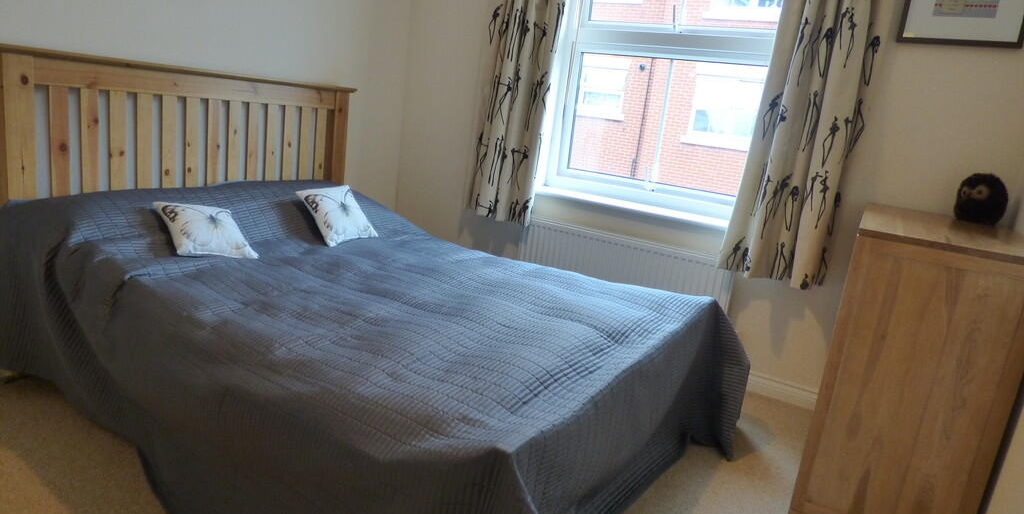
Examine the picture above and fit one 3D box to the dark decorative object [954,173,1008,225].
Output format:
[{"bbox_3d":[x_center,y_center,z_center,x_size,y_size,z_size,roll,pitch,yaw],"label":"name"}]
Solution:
[{"bbox_3d":[1.563,-0.191,1.972,0.140,0.168,0.140,1,15,-25],"label":"dark decorative object"}]

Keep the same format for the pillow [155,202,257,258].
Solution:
[{"bbox_3d":[-1.132,-0.093,2.199,0.287,0.100,0.287,48,23,29],"label":"pillow"}]

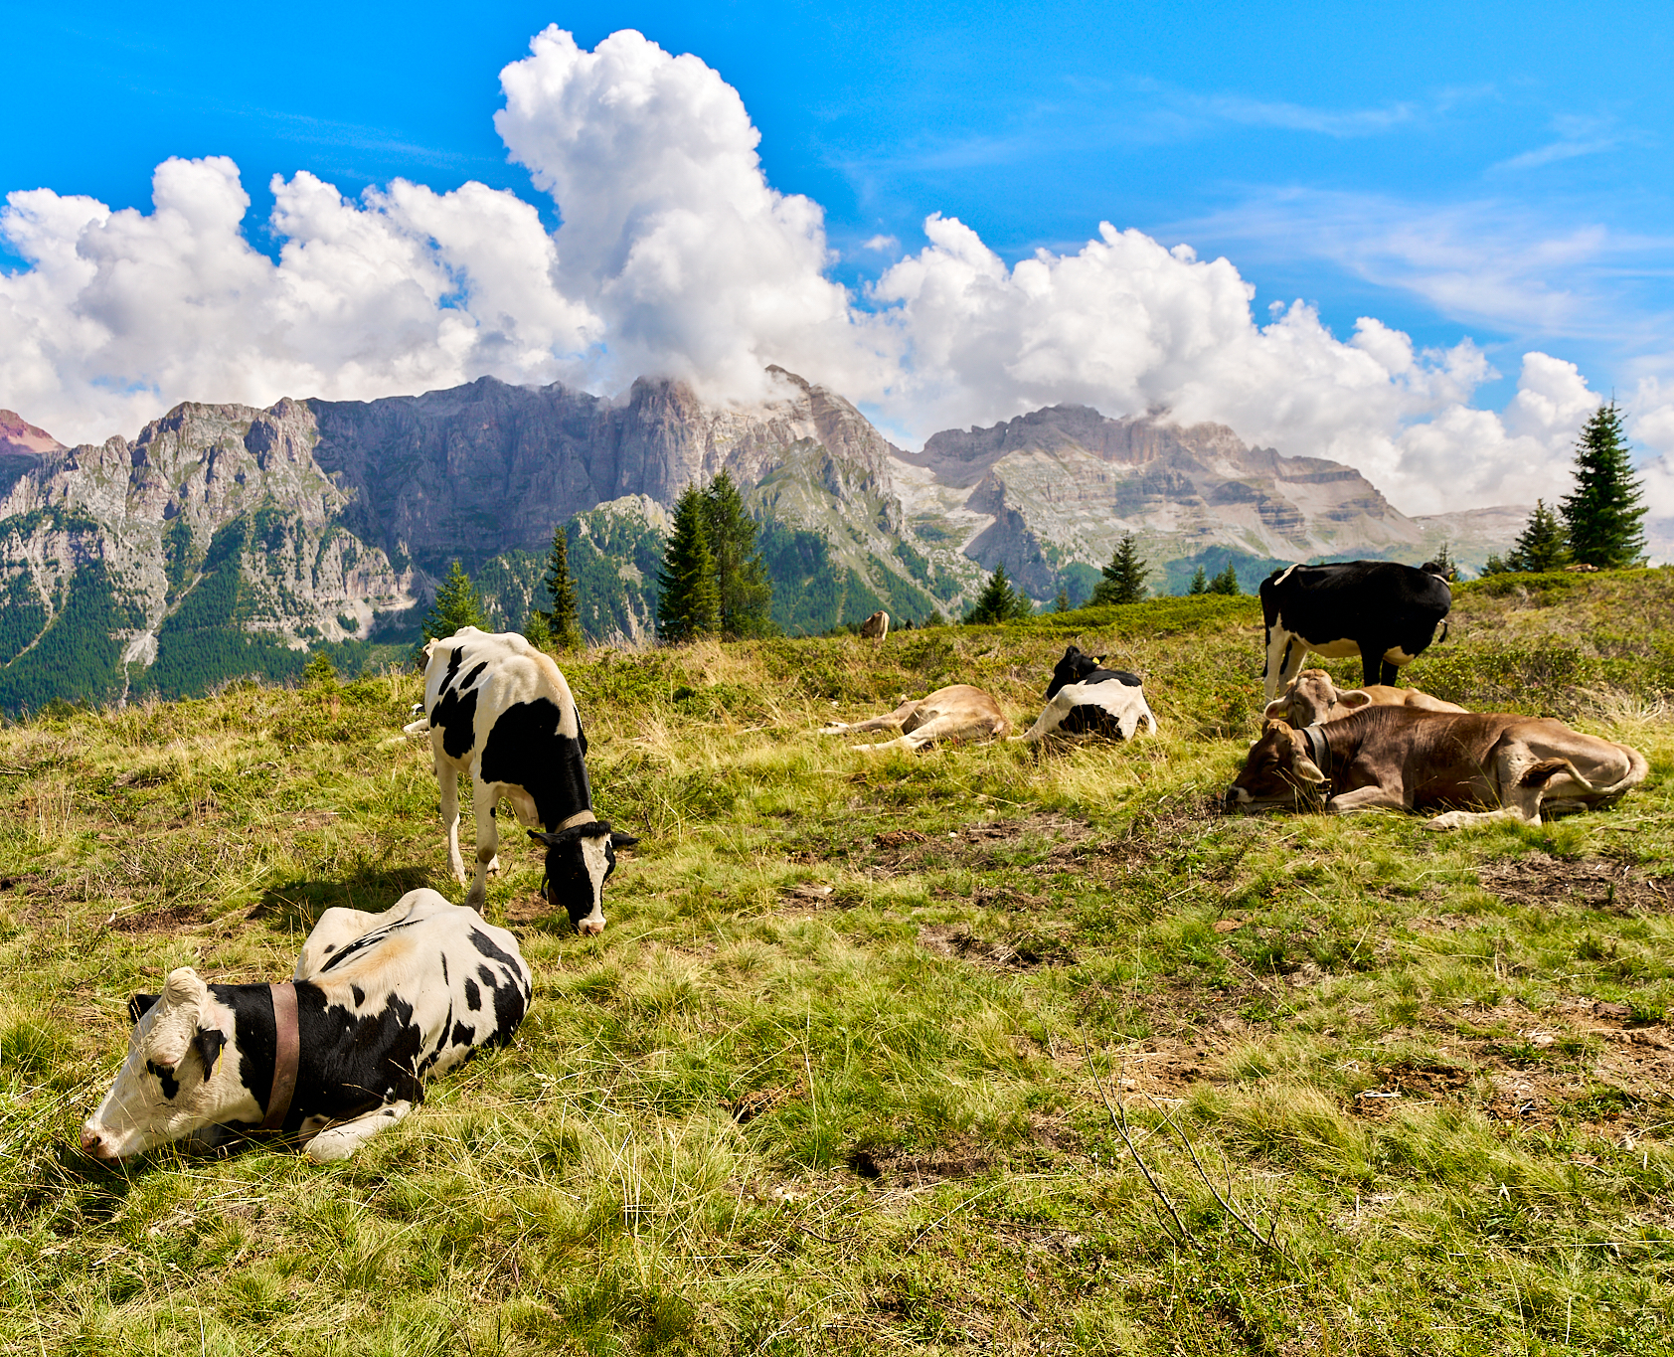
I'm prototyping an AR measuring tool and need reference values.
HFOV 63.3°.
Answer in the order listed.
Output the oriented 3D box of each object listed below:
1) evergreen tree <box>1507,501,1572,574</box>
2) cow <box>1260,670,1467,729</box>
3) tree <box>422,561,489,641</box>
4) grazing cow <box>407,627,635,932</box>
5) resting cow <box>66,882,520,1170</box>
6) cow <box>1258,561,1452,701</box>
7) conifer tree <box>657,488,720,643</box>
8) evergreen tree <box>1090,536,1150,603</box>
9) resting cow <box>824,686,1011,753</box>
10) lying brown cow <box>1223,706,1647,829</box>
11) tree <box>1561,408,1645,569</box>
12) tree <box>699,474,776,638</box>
[{"bbox_3d":[20.696,-4.151,40.000,1.900,2.250,1.900,0,4,0],"label":"evergreen tree"},{"bbox_3d":[3.600,0.300,8.800,1.900,0.680,0.750,-2,4,-26],"label":"cow"},{"bbox_3d":[-9.600,-1.550,34.500,1.900,3.000,1.900,0,3,0],"label":"tree"},{"bbox_3d":[-1.750,0.450,7.150,0.720,1.400,2.150,-2,4,-31],"label":"grazing cow"},{"bbox_3d":[-1.580,0.980,4.500,0.840,0.650,1.750,1,3,20],"label":"resting cow"},{"bbox_3d":[4.180,-0.250,10.900,1.780,1.380,0.680,0,4,-7],"label":"cow"},{"bbox_3d":[-4.400,-3.200,40.000,2.100,5.100,2.100,0,3,0],"label":"conifer tree"},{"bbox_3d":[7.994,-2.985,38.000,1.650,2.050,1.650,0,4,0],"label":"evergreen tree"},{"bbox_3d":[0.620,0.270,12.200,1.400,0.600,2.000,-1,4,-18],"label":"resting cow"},{"bbox_3d":[3.270,0.460,7.550,2.150,0.650,0.850,1,4,15],"label":"lying brown cow"},{"bbox_3d":[22.595,-5.628,40.000,2.550,4.950,2.550,0,4,0],"label":"tree"},{"bbox_3d":[-3.020,-3.650,42.000,2.700,5.500,2.700,0,3,0],"label":"tree"}]

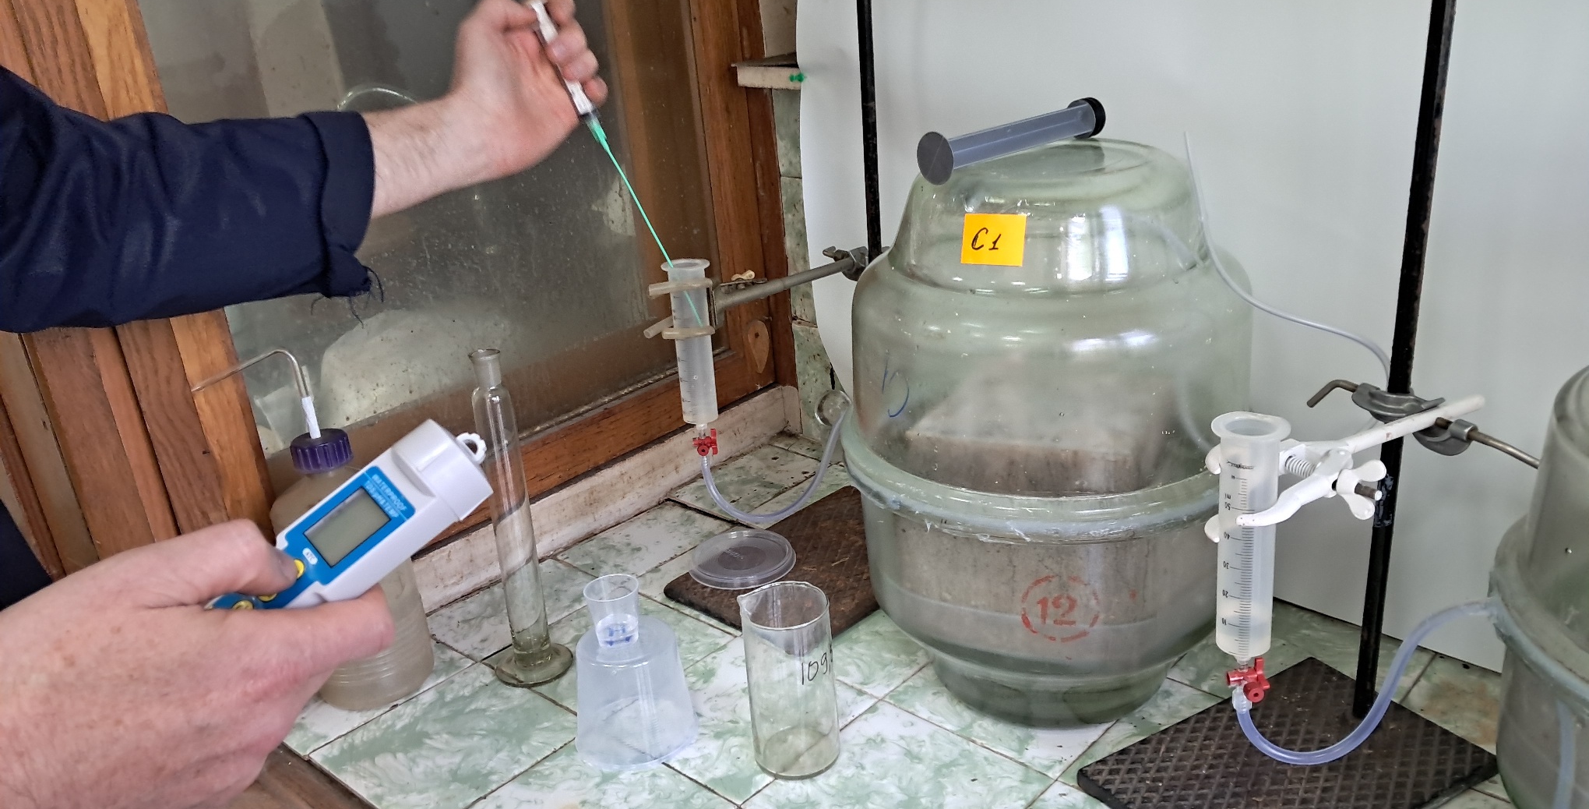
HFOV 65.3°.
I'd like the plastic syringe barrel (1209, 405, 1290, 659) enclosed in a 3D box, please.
[{"bbox_3d":[0.246,0.078,0.678,0.040,0.146,0.040,4,23,20],"label":"plastic syringe barrel"}]

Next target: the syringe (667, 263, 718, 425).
[{"bbox_3d":[-0.082,-0.046,1.012,0.040,0.140,0.040,-6,21,-4],"label":"syringe"}]

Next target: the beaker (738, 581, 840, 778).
[{"bbox_3d":[-0.003,0.189,0.857,0.065,0.118,0.060,-4,21,2],"label":"beaker"}]

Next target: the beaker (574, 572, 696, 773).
[{"bbox_3d":[-0.120,0.187,0.893,0.092,0.115,0.092,-8,21,-9],"label":"beaker"}]

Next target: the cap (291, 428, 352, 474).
[{"bbox_3d":[-0.358,0.036,0.939,0.042,0.021,0.042,-13,23,-21],"label":"cap"}]

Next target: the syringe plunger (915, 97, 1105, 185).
[{"bbox_3d":[0.146,-0.175,0.811,0.153,0.034,0.034,-21,27,-34],"label":"syringe plunger"}]

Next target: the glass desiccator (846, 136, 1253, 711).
[{"bbox_3d":[0.180,0.019,0.887,0.297,0.386,0.297,0,22,11],"label":"glass desiccator"}]

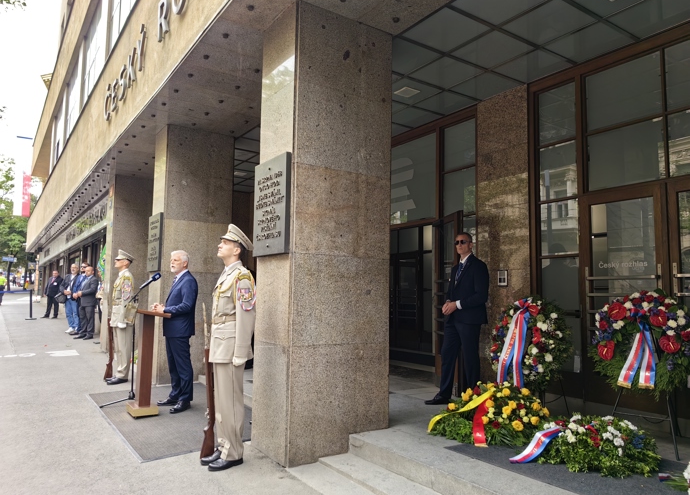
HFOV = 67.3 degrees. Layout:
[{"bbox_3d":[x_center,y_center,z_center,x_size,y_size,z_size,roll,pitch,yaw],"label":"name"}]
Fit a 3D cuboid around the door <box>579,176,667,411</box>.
[{"bbox_3d":[2.625,0.456,4.894,0.100,2.070,0.830,5,-7,-34],"label":"door"}]

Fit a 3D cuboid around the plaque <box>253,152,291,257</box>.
[{"bbox_3d":[-0.643,-0.350,4.541,0.050,0.846,0.622,5,-7,-34],"label":"plaque"}]

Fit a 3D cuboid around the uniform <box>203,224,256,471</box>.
[{"bbox_3d":[-0.945,0.762,4.189,0.430,1.910,0.540,5,-7,-34],"label":"uniform"}]

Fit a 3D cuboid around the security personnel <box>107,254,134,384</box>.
[{"bbox_3d":[-3.258,0.987,7.544,0.380,1.890,0.520,5,-7,-37],"label":"security personnel"}]

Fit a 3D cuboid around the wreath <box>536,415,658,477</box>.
[{"bbox_3d":[1.832,1.399,3.790,0.690,0.300,0.820,5,-7,-34],"label":"wreath"}]

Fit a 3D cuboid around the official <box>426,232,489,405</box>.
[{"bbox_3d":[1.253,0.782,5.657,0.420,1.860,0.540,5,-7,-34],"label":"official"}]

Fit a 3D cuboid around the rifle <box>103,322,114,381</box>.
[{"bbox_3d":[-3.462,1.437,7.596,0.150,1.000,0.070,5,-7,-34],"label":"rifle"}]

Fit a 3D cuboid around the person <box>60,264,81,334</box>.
[{"bbox_3d":[-7.211,1.333,13.722,0.550,1.790,0.400,0,-6,5],"label":"person"}]

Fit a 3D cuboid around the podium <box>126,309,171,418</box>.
[{"bbox_3d":[-2.171,1.239,5.666,0.380,1.130,0.480,5,-7,-34],"label":"podium"}]

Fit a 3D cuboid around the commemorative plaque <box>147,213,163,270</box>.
[{"bbox_3d":[-2.857,-0.064,7.800,0.055,0.846,0.622,5,-7,-34],"label":"commemorative plaque"}]

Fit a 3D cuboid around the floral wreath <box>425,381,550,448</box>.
[{"bbox_3d":[1.248,1.429,4.602,0.800,0.380,0.930,5,-7,-34],"label":"floral wreath"}]

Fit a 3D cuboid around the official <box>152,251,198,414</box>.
[{"bbox_3d":[-1.964,0.937,6.039,0.500,1.810,0.540,6,-8,-44],"label":"official"}]

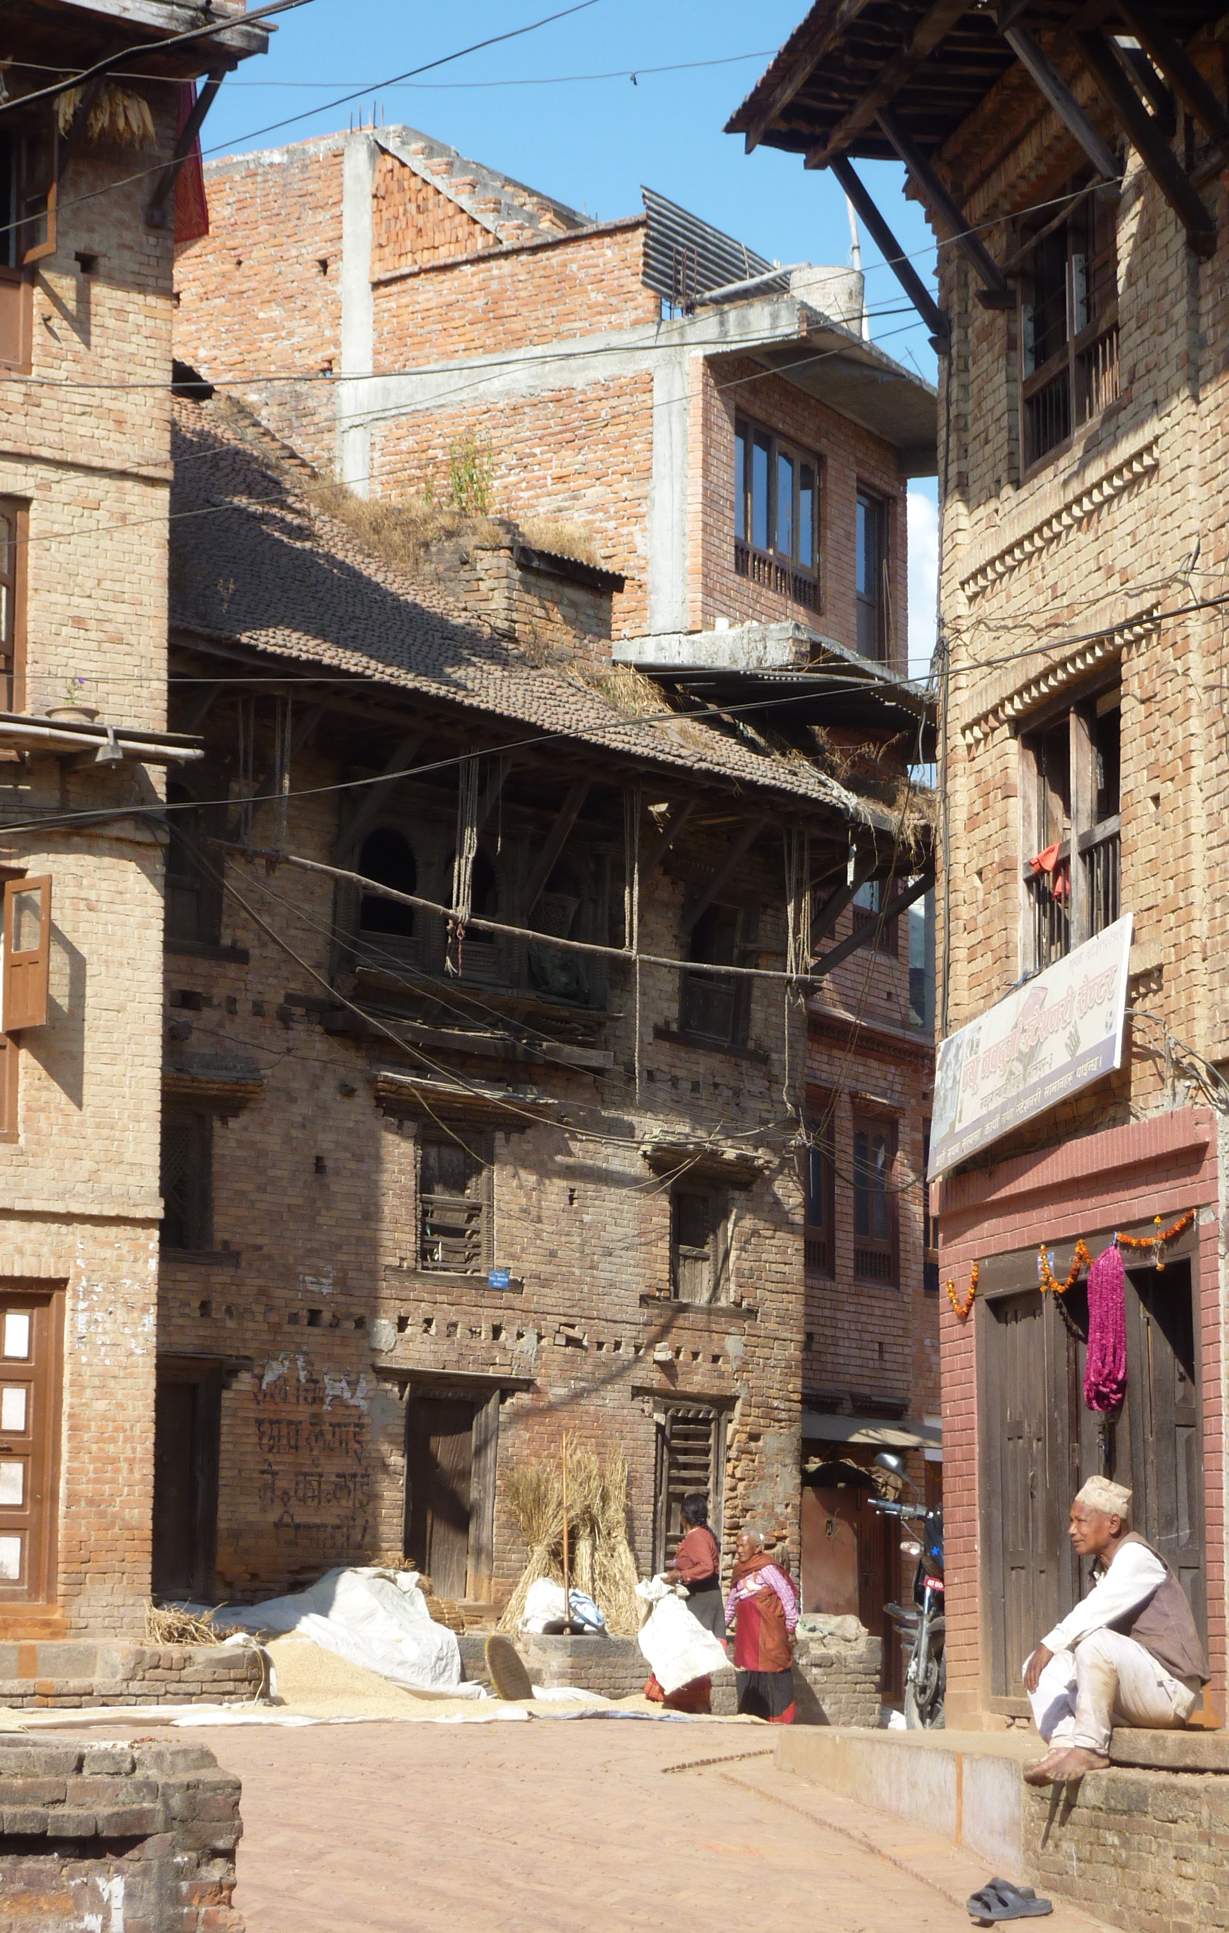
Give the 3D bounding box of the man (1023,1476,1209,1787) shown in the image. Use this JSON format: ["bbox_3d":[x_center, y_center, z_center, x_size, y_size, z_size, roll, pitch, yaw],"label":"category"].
[{"bbox_3d":[1.641,2.174,14.237,0.620,1.010,0.460,3,-9,-20],"label":"man"}]

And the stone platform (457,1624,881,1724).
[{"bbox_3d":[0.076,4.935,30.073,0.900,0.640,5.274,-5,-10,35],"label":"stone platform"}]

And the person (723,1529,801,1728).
[{"bbox_3d":[1.008,4.484,29.664,0.480,1.370,0.420,-7,-11,39],"label":"person"}]

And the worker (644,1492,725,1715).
[{"bbox_3d":[0.496,4.309,29.487,0.500,1.510,0.470,-3,-9,20],"label":"worker"}]

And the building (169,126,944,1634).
[{"bbox_3d":[-2.323,-1.084,32.986,7.200,12.650,10.000,-5,-10,35],"label":"building"}]

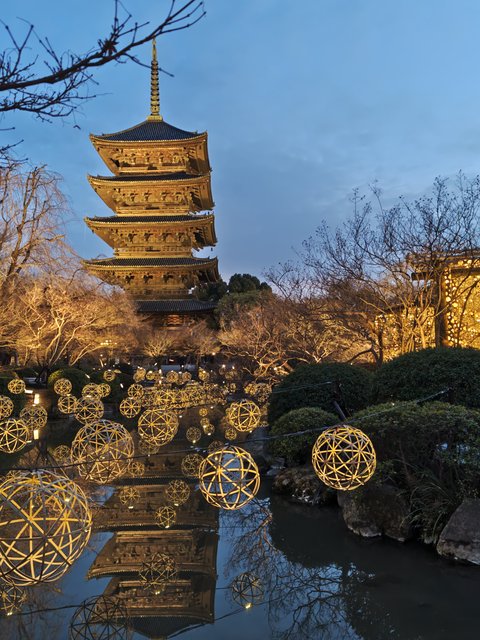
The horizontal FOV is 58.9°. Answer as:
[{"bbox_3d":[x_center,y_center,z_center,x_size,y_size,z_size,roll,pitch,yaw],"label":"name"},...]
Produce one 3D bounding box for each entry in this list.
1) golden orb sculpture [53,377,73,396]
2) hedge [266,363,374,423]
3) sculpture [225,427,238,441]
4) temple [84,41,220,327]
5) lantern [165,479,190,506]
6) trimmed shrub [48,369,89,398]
[{"bbox_3d":[-6.189,2.357,14.894,0.710,0.710,0.710,-1,-3,0],"label":"golden orb sculpture"},{"bbox_3d":[2.409,2.291,12.568,3.200,1.900,2.800,-1,-3,0],"label":"hedge"},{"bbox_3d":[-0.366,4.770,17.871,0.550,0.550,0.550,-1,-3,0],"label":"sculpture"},{"bbox_3d":[-14.200,-20.800,71.600,19.600,54.800,19.600,-1,-3,-3],"label":"temple"},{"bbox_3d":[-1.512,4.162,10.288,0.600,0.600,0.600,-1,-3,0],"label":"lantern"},{"bbox_3d":[-7.591,2.899,18.821,1.950,1.550,1.850,-1,-3,0],"label":"trimmed shrub"}]

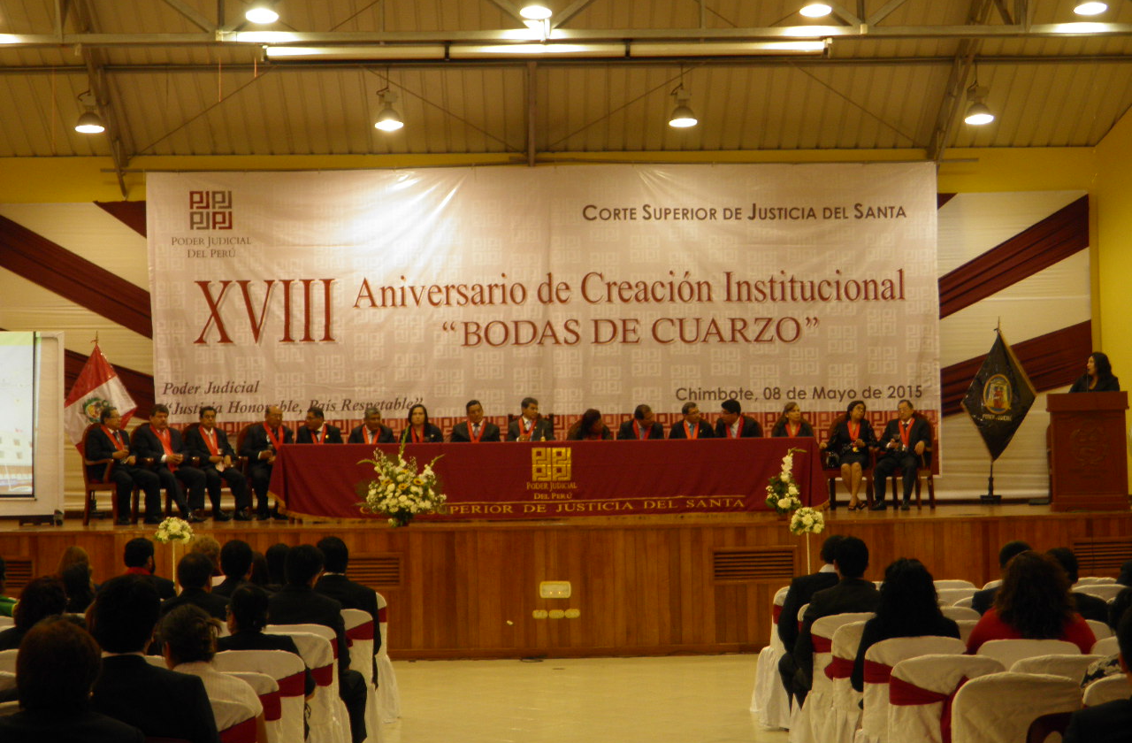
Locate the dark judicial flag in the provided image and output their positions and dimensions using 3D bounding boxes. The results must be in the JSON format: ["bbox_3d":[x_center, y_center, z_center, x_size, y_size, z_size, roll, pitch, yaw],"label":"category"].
[{"bbox_3d":[5.297,0.296,24.810,0.920,1.581,0.250,-1,-3,0],"label":"dark judicial flag"}]

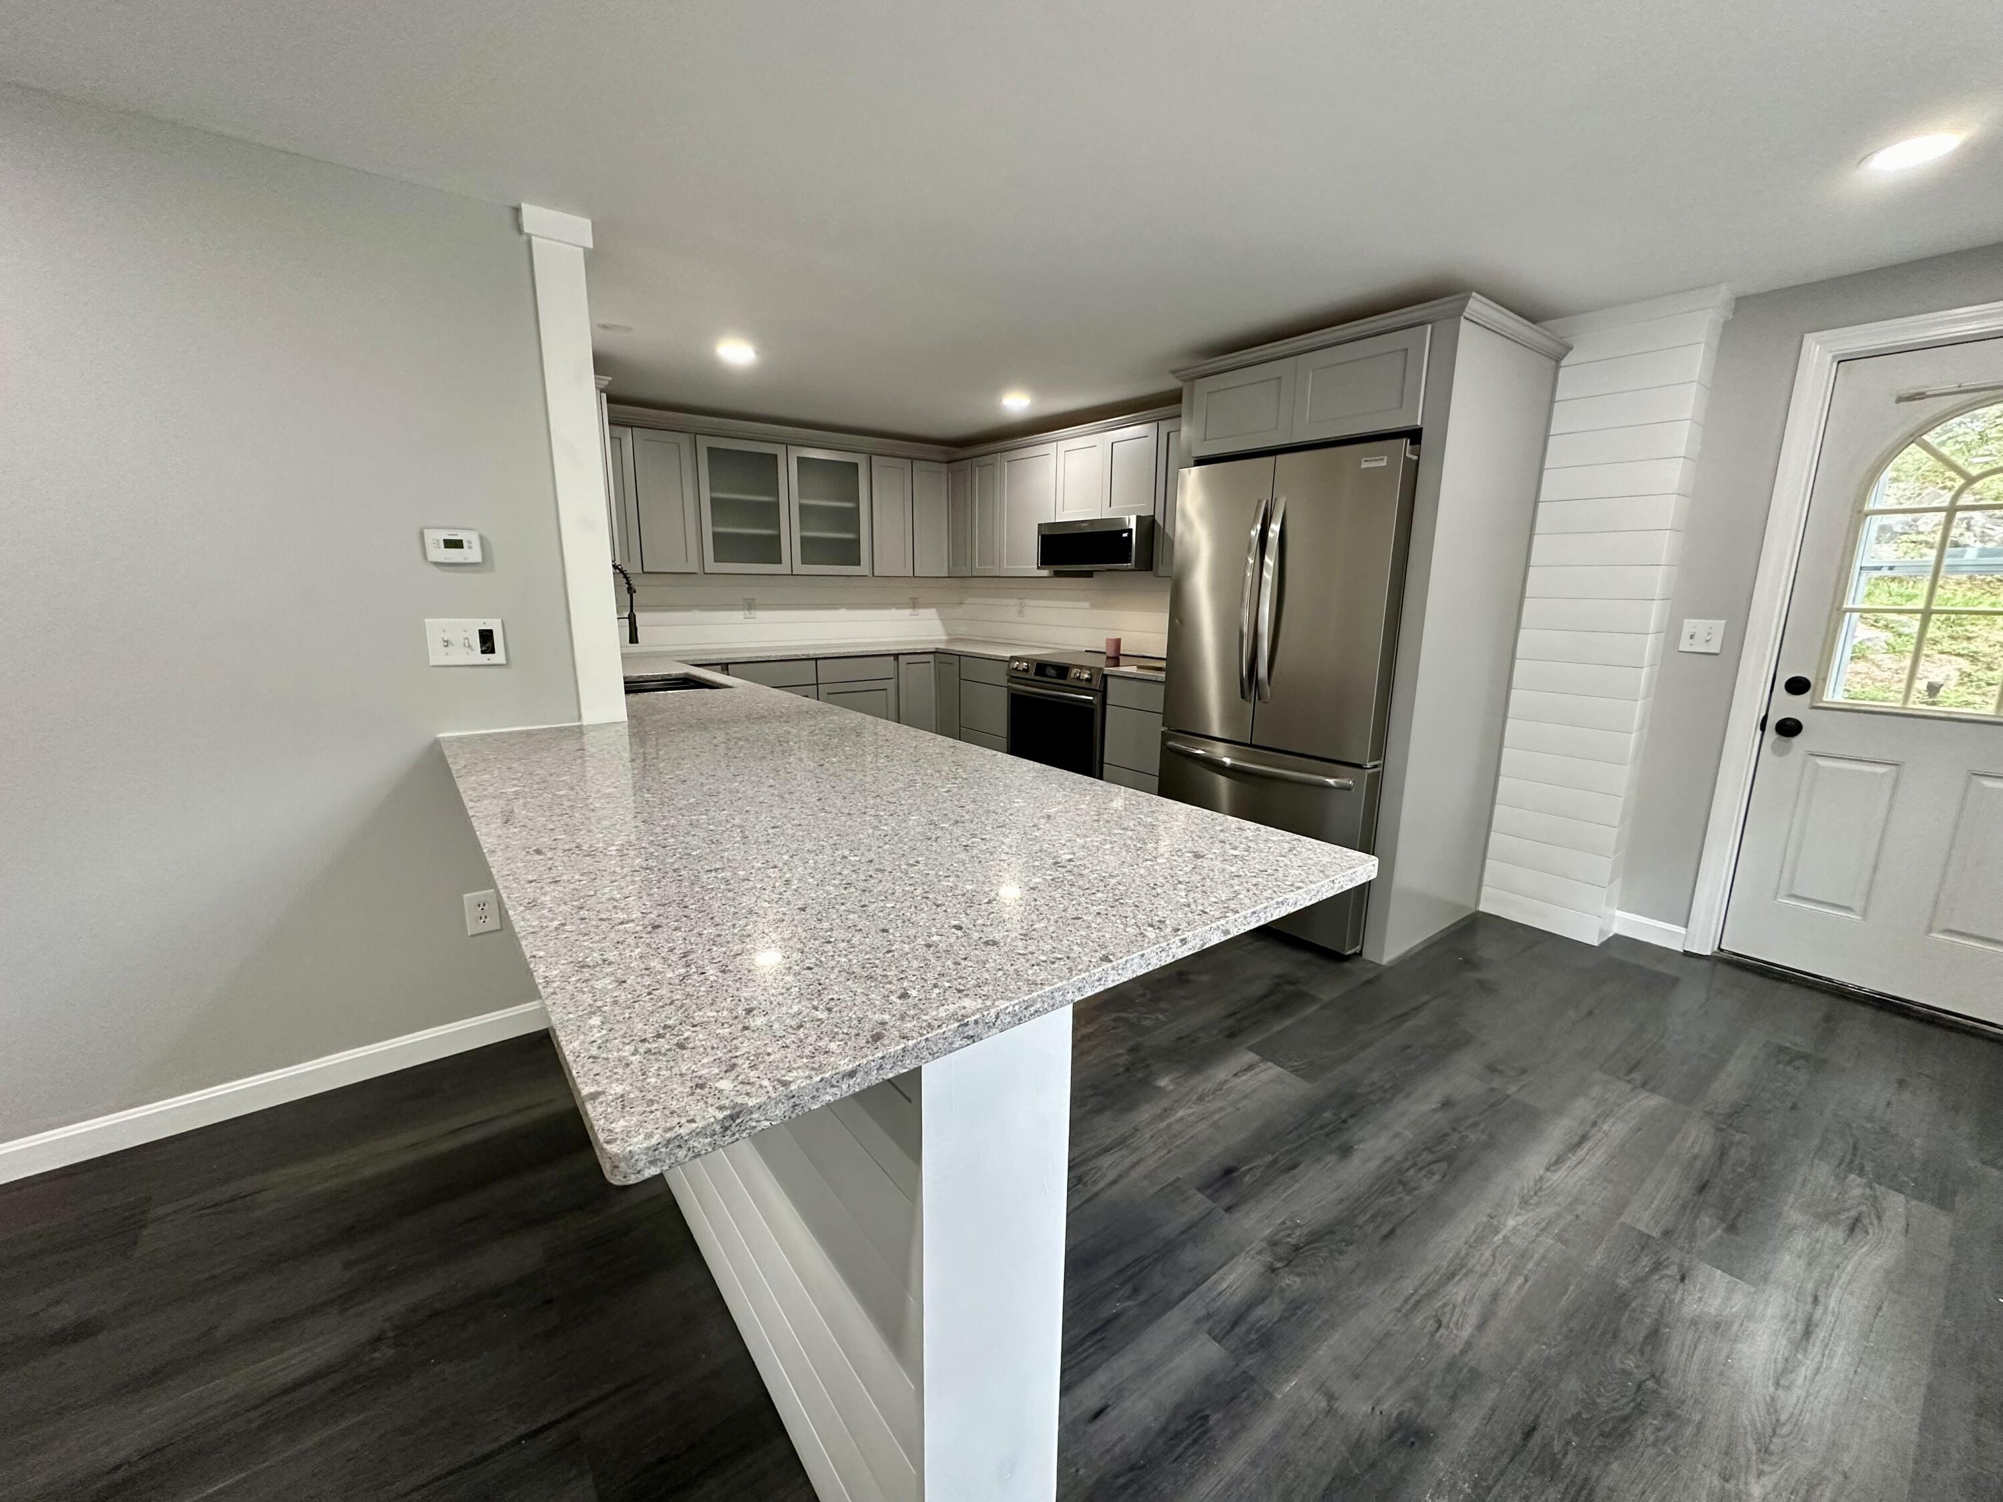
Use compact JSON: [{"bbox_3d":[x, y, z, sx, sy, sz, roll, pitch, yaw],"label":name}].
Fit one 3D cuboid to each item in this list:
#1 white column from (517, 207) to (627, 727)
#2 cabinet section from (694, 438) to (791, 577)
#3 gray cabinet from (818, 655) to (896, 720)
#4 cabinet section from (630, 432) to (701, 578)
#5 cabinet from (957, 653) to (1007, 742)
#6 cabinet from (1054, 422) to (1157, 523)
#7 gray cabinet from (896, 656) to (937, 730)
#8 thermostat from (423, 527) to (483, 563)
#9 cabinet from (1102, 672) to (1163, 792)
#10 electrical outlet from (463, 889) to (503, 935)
[{"bbox_3d":[-1.222,-0.754,2.328,0.167,1.370,0.155,-8,15,-36],"label":"white column"},{"bbox_3d":[-1.597,-1.450,4.890,0.530,0.752,0.325,-8,15,-36],"label":"cabinet section"},{"bbox_3d":[-1.073,-0.195,5.320,0.545,0.875,0.620,-8,15,-37],"label":"gray cabinet"},{"bbox_3d":[-1.953,-1.399,4.630,0.302,0.752,0.325,-8,15,-36],"label":"cabinet section"},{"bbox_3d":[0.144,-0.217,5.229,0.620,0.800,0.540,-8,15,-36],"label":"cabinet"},{"bbox_3d":[0.680,-1.522,4.524,0.318,0.453,0.763,-8,15,-36],"label":"cabinet"},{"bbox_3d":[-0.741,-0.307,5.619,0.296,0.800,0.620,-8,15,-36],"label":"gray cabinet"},{"bbox_3d":[-1.441,-0.539,2.134,0.117,0.082,0.028,-8,15,-37],"label":"thermostat"},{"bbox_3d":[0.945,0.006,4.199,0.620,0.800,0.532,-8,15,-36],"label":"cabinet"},{"bbox_3d":[-1.490,0.462,2.325,0.076,0.124,0.009,-8,15,-37],"label":"electrical outlet"}]

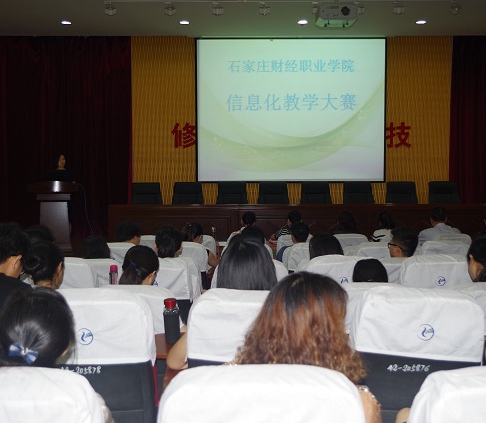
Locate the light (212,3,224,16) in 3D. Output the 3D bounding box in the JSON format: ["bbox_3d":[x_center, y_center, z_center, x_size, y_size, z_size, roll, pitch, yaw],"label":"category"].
[{"bbox_3d":[-0.367,-3.026,9.500,0.180,0.210,0.180,0,5,0],"label":"light"}]

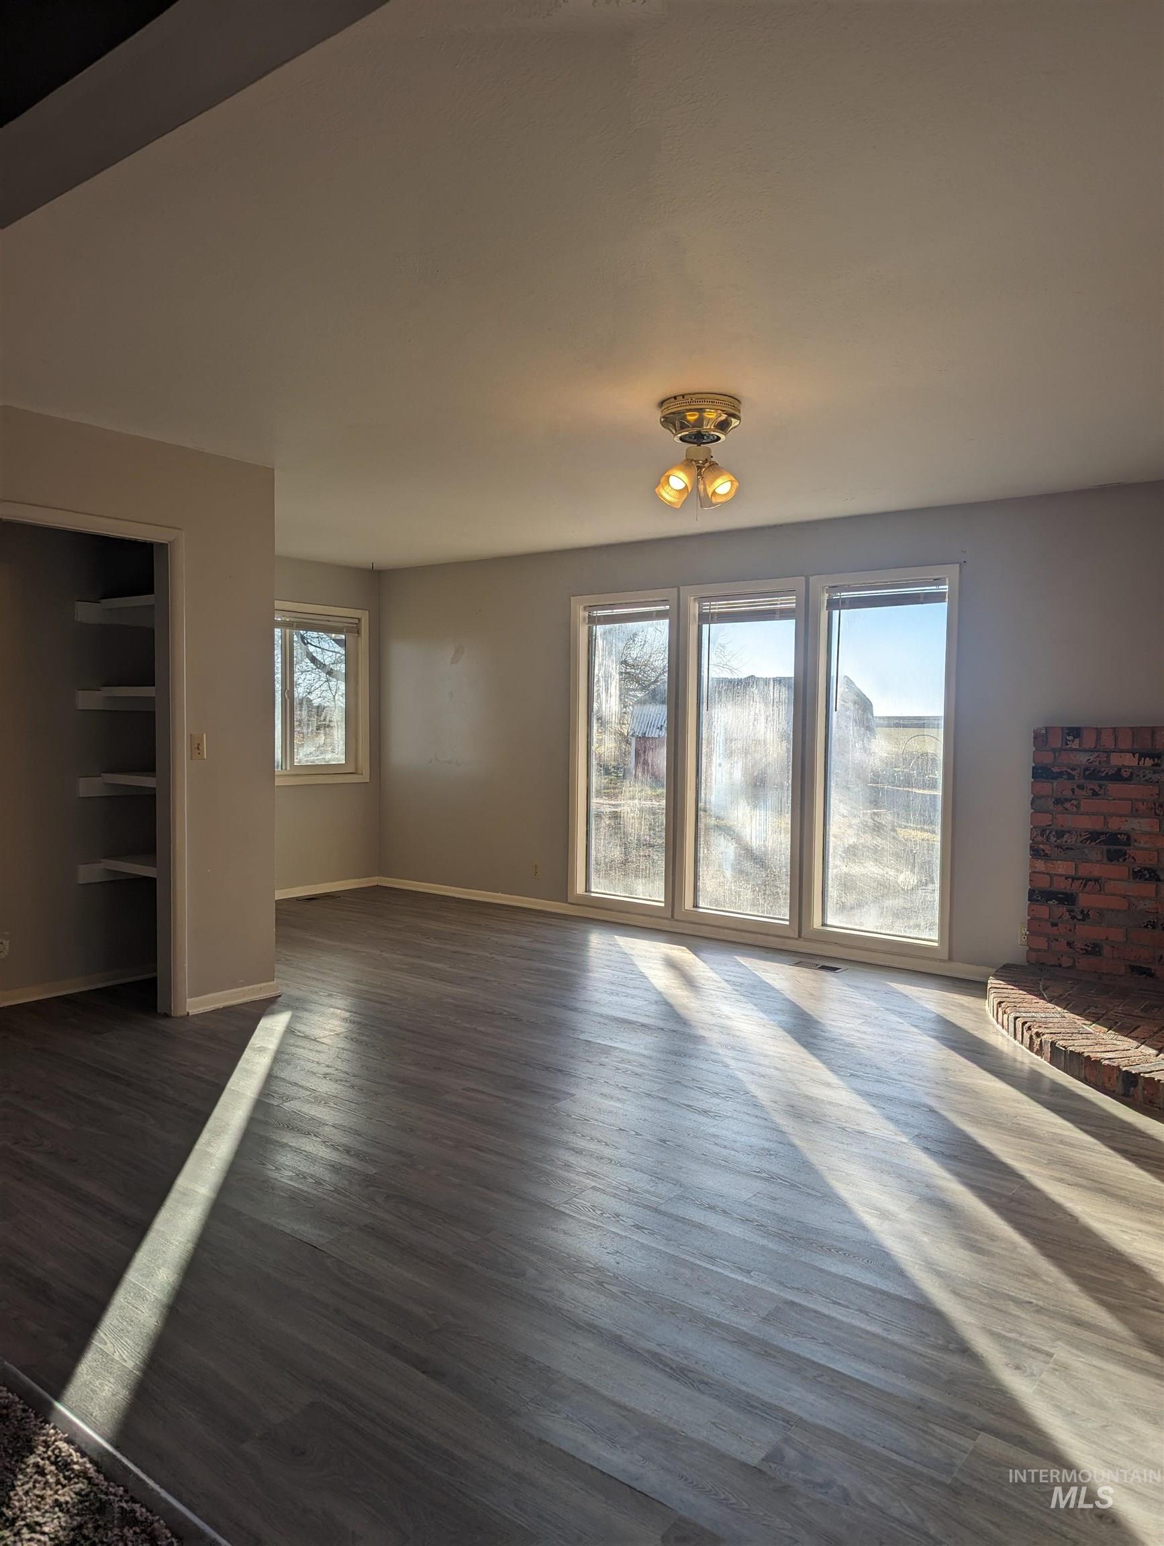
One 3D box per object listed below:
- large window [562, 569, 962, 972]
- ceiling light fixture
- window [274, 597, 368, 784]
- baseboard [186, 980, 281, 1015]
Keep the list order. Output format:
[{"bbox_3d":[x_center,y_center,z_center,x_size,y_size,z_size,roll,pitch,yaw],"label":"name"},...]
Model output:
[{"bbox_3d":[0.944,-0.098,6.385,2.568,2.049,0.110,3,3,38],"label":"large window"},{"bbox_3d":[0.426,-1.137,3.862,0.295,0.360,0.295,1,3,6],"label":"ceiling light fixture"},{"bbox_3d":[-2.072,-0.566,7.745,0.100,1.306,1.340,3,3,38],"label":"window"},{"bbox_3d":[-1.556,1.017,4.853,0.018,0.070,0.475,3,3,38],"label":"baseboard"}]

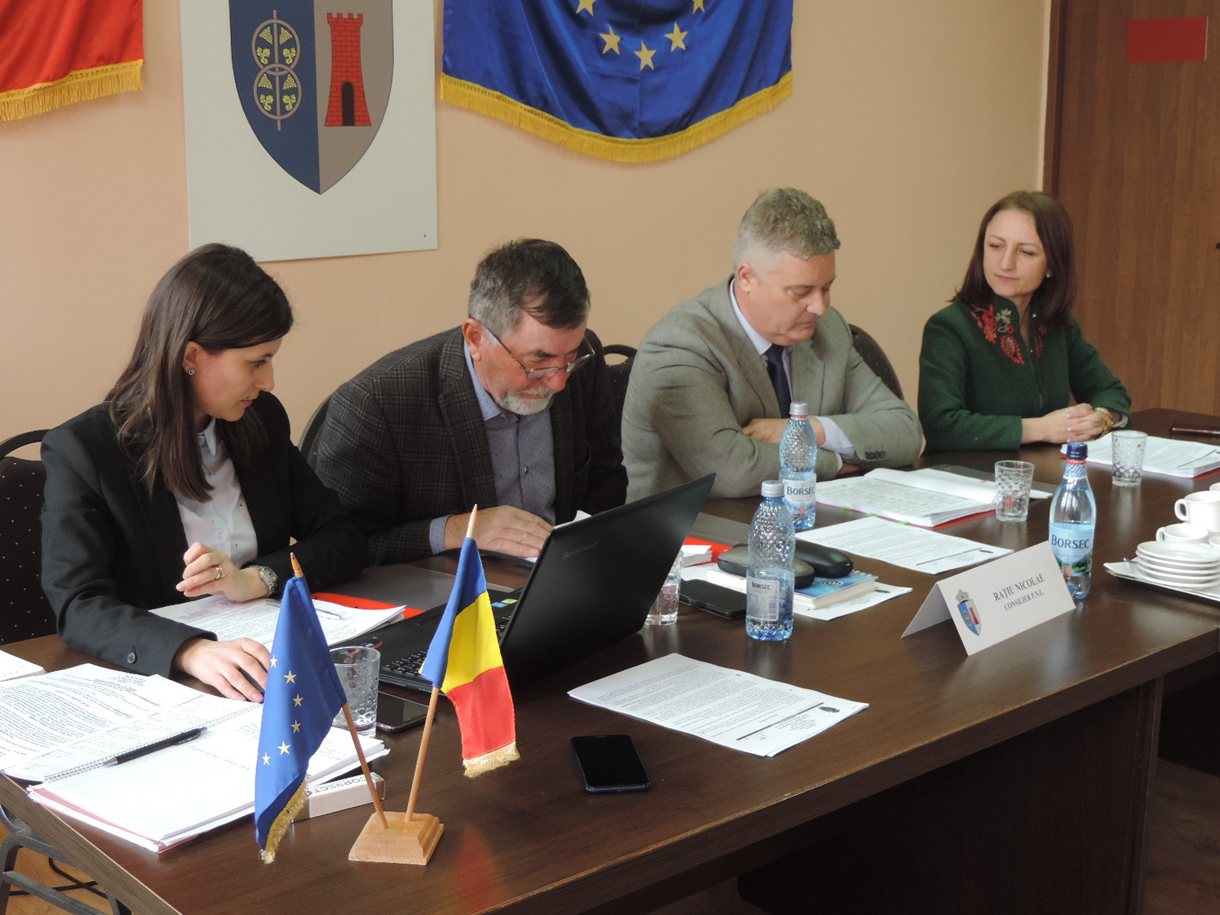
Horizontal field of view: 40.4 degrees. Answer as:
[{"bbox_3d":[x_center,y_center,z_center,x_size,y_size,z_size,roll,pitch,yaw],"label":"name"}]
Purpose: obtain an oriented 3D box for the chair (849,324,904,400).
[{"bbox_3d":[0.721,0.176,3.902,0.450,0.930,0.580,-10,16,-40],"label":"chair"}]

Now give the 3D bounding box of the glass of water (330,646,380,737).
[{"bbox_3d":[-0.297,0.271,1.897,0.068,0.092,0.068,0,12,0],"label":"glass of water"}]

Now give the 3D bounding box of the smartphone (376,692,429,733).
[{"bbox_3d":[-0.284,0.302,1.991,0.149,0.008,0.075,9,15,36],"label":"smartphone"}]

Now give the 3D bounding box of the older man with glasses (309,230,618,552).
[{"bbox_3d":[-0.264,0.245,2.829,0.560,1.240,0.660,-10,16,-40],"label":"older man with glasses"}]

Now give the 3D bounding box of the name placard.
[{"bbox_3d":[0.539,0.189,2.330,0.106,0.092,0.296,11,17,42],"label":"name placard"}]

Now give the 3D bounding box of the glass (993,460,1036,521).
[{"bbox_3d":[0.709,0.061,2.901,0.069,0.092,0.069,0,12,0],"label":"glass"}]

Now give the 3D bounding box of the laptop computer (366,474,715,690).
[{"bbox_3d":[-0.117,0.145,2.145,0.375,0.240,0.355,8,14,35],"label":"laptop computer"}]

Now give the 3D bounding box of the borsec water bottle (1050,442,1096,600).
[{"bbox_3d":[0.688,0.092,2.456,0.067,0.229,0.067,4,13,16],"label":"borsec water bottle"}]

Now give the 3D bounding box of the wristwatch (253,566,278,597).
[{"bbox_3d":[-0.499,0.178,2.355,0.050,0.056,0.034,-39,-6,25],"label":"wristwatch"}]

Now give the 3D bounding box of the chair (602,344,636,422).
[{"bbox_3d":[0.169,0.260,3.490,0.480,0.940,0.580,-10,16,-40],"label":"chair"}]

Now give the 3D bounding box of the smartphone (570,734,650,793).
[{"bbox_3d":[0.000,0.334,1.802,0.069,0.009,0.147,-2,12,-8],"label":"smartphone"}]

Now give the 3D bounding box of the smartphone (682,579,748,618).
[{"bbox_3d":[0.152,0.207,2.429,0.077,0.011,0.156,-10,16,-39],"label":"smartphone"}]

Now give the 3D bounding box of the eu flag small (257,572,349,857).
[{"bbox_3d":[-0.281,0.234,1.506,0.095,0.258,0.048,-11,16,-42],"label":"eu flag small"}]

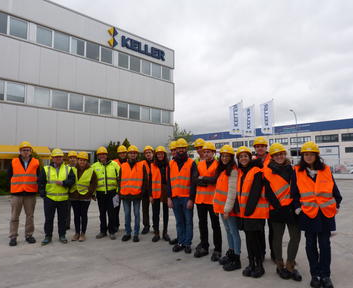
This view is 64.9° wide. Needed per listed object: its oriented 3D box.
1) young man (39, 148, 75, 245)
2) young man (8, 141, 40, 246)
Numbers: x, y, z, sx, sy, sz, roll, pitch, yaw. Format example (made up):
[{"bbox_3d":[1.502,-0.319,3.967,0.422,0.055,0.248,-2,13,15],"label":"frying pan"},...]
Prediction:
[{"bbox_3d":[-2.249,0.959,5.193,0.620,1.732,0.420,1,-4,-22],"label":"young man"},{"bbox_3d":[-2.798,0.886,5.135,0.600,1.869,0.360,2,-4,-25],"label":"young man"}]

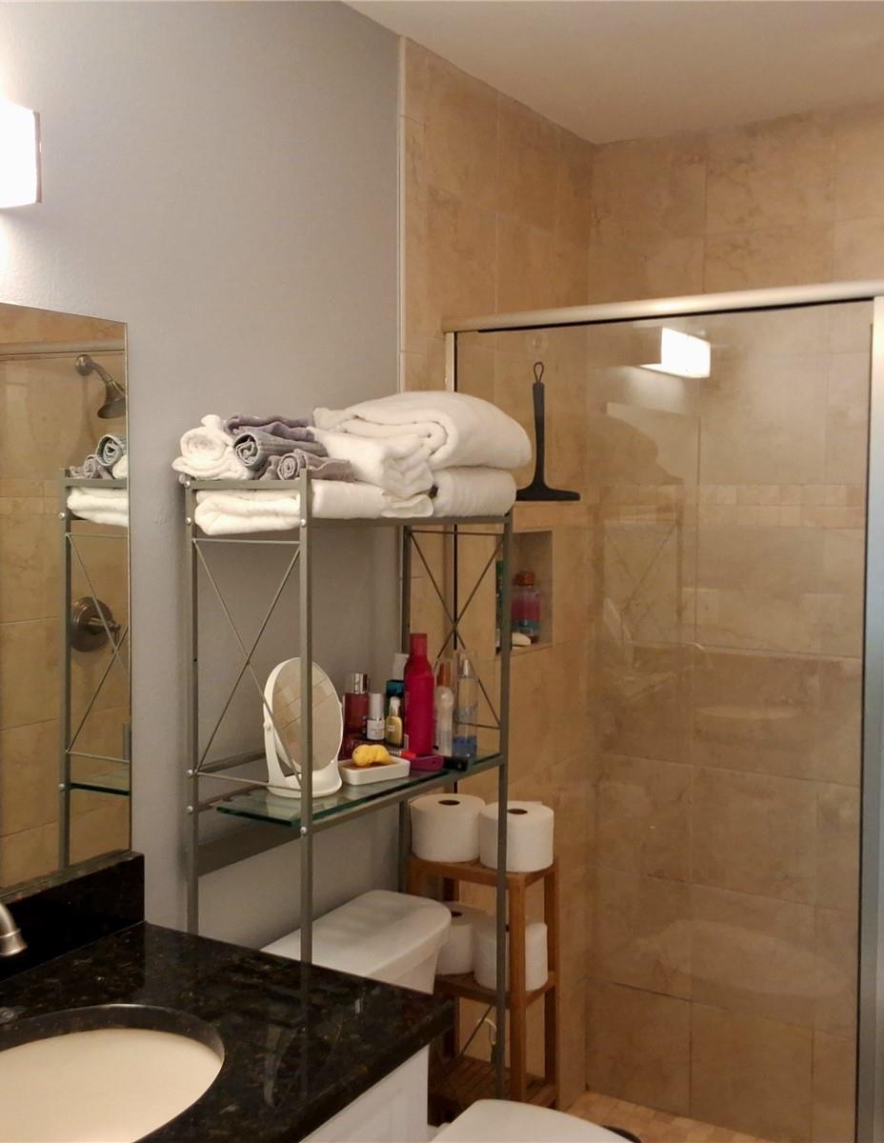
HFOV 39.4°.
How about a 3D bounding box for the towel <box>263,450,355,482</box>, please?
[{"bbox_3d":[-0.192,-0.157,1.865,0.070,0.047,0.160,2,4,33],"label":"towel"}]

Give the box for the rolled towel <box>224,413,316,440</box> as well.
[{"bbox_3d":[-0.269,-0.217,1.972,0.050,0.050,0.220,2,4,33],"label":"rolled towel"}]

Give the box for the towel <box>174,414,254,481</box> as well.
[{"bbox_3d":[-0.305,-0.185,1.937,0.130,0.090,0.220,2,4,33],"label":"towel"}]

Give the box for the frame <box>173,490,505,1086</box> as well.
[{"bbox_3d":[-0.137,0.630,2.125,0.250,1.595,0.600,2,4,33],"label":"frame"}]

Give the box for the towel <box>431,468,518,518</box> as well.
[{"bbox_3d":[-0.038,-0.135,2.199,0.265,0.085,0.265,2,4,33],"label":"towel"}]

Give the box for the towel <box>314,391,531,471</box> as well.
[{"bbox_3d":[-0.030,-0.242,2.191,0.280,0.130,0.290,2,4,33],"label":"towel"}]

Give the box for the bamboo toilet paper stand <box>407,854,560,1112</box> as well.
[{"bbox_3d":[0.078,0.979,2.508,0.273,0.825,0.155,3,5,31],"label":"bamboo toilet paper stand"}]

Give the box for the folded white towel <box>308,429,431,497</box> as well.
[{"bbox_3d":[-0.120,-0.170,2.006,0.215,0.099,0.155,2,4,33],"label":"folded white towel"}]

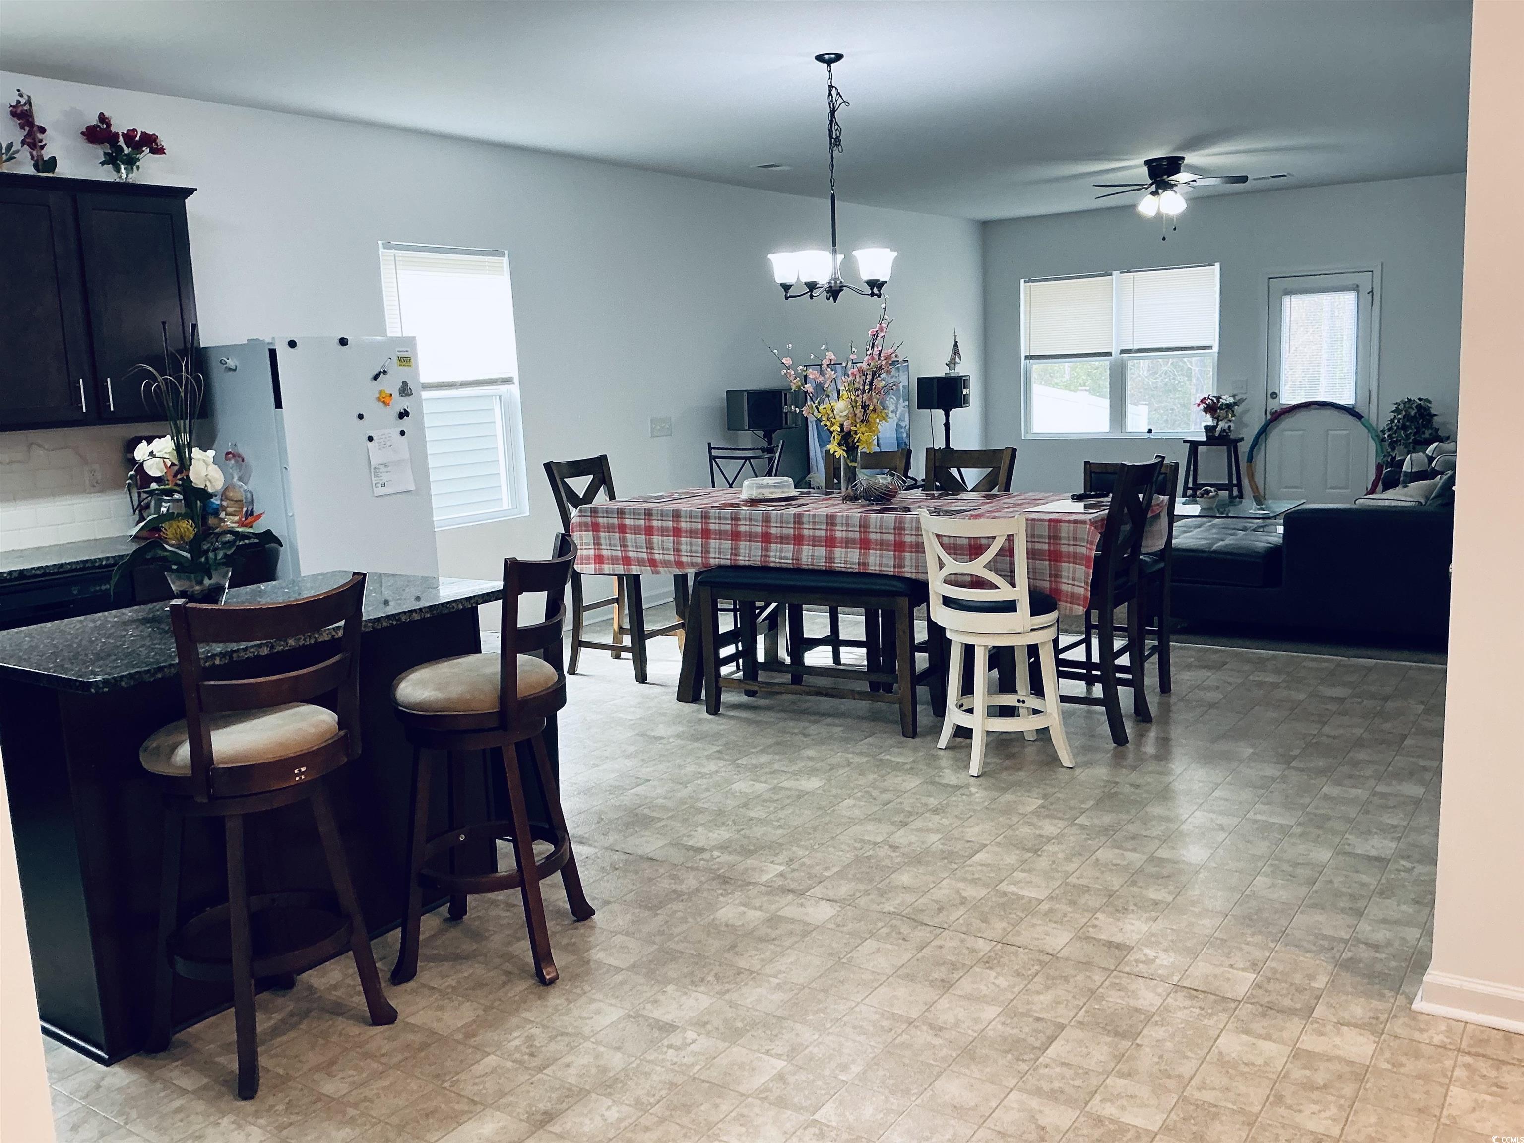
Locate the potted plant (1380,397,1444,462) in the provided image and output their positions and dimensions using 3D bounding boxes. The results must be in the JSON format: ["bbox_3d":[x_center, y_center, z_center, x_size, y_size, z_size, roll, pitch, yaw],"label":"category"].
[{"bbox_3d":[5.001,-1.092,9.489,0.430,0.500,0.420,4,12,36],"label":"potted plant"}]

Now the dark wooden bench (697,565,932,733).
[{"bbox_3d":[0.271,0.311,5.263,1.050,0.610,0.410,5,12,39],"label":"dark wooden bench"}]

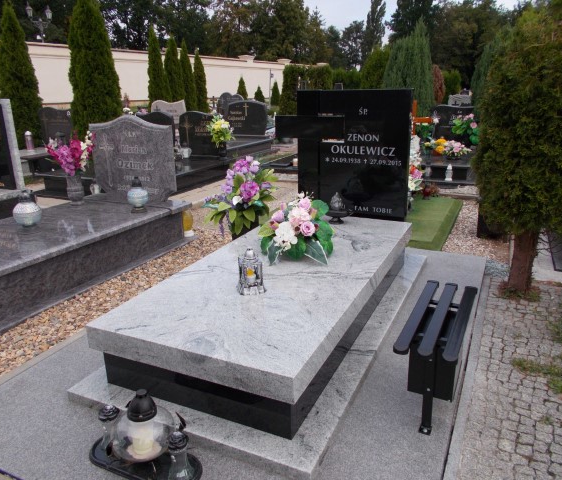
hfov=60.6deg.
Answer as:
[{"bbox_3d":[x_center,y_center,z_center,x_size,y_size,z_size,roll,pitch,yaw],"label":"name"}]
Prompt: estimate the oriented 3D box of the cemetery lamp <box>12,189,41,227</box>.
[{"bbox_3d":[-2.006,-0.268,3.848,0.220,0.308,0.220,7,20,25],"label":"cemetery lamp"}]

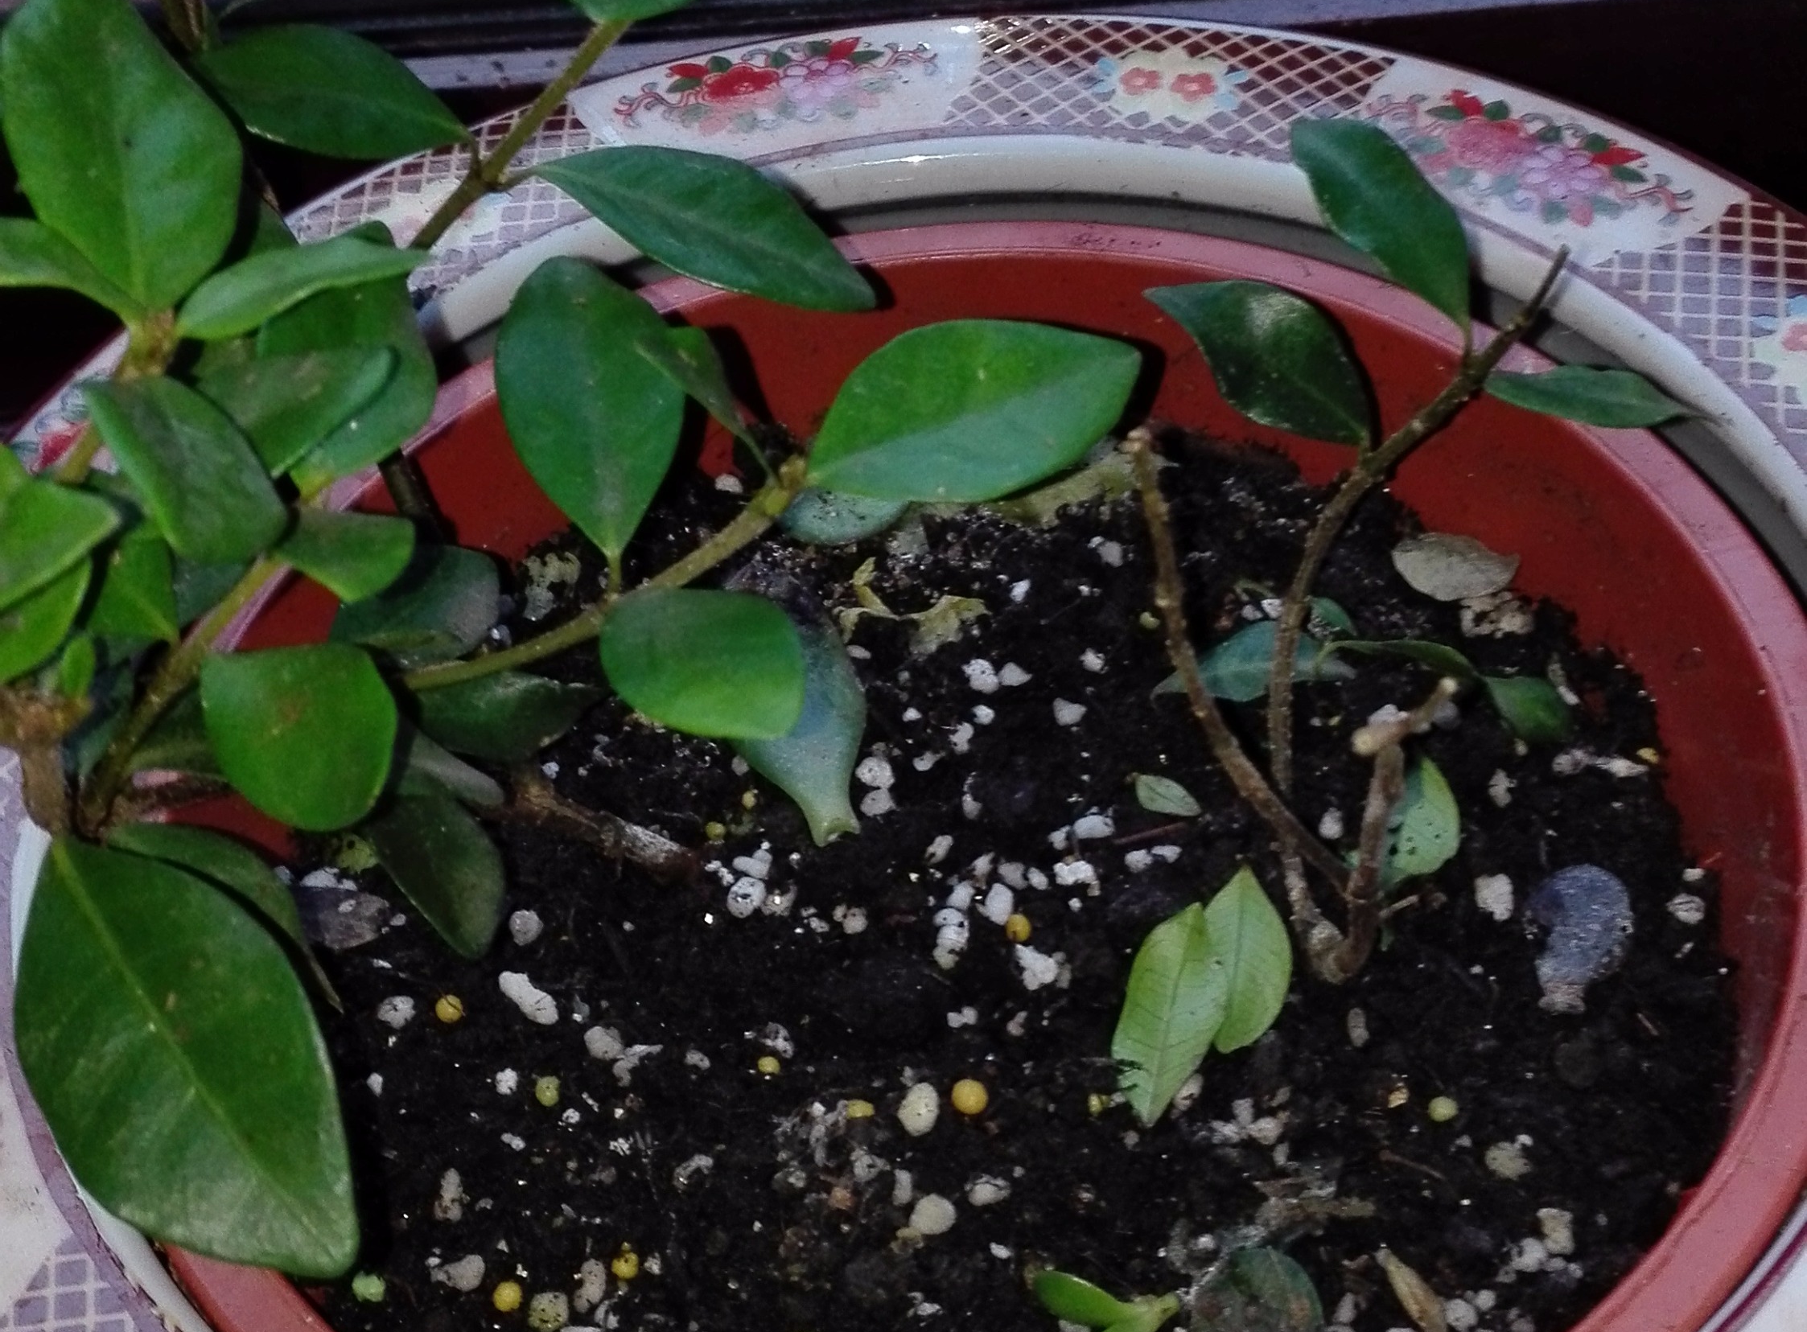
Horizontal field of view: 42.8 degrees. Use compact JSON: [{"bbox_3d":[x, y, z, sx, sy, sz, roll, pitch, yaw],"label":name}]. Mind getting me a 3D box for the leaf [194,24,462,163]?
[{"bbox_3d":[-0.079,-0.078,0.318,0.037,0.007,0.019,19,68,-6],"label":"leaf"}]

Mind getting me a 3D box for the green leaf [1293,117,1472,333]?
[{"bbox_3d":[0.076,-0.070,0.362,0.019,0.009,0.039,-37,83,-31],"label":"green leaf"}]

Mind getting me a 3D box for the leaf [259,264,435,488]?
[{"bbox_3d":[-0.080,-0.044,0.335,0.024,0.009,0.038,11,68,-7],"label":"leaf"}]

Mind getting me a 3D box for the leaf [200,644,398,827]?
[{"bbox_3d":[-0.064,0.008,0.243,0.019,0.007,0.021,-35,83,-16],"label":"leaf"}]

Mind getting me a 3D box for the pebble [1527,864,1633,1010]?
[{"bbox_3d":[0.085,0.033,0.286,0.013,0.009,0.018,-1,48,6],"label":"pebble"}]

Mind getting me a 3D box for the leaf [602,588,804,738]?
[{"bbox_3d":[-0.026,0.000,0.303,0.031,0.010,0.021,21,49,17],"label":"leaf"}]

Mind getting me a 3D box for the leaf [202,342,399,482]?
[{"bbox_3d":[-0.083,-0.035,0.315,0.028,0.009,0.020,13,40,-6],"label":"leaf"}]

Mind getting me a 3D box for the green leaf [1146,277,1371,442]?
[{"bbox_3d":[0.045,-0.039,0.292,0.034,0.007,0.017,34,93,8],"label":"green leaf"}]

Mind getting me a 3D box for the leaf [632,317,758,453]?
[{"bbox_3d":[-0.024,-0.033,0.272,0.011,0.007,0.023,-38,90,-27],"label":"leaf"}]

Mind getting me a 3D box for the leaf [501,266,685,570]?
[{"bbox_3d":[-0.043,-0.035,0.312,0.025,0.009,0.043,-9,71,-6],"label":"leaf"}]

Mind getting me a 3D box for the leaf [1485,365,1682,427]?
[{"bbox_3d":[0.092,-0.035,0.309,0.030,0.006,0.013,7,48,-13],"label":"leaf"}]

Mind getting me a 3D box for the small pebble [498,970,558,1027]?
[{"bbox_3d":[-0.052,0.046,0.320,0.012,0.004,0.004,32,60,29],"label":"small pebble"}]

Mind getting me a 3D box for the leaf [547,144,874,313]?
[{"bbox_3d":[-0.027,-0.060,0.321,0.052,0.007,0.021,24,55,11],"label":"leaf"}]

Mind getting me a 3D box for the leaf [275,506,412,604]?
[{"bbox_3d":[-0.073,-0.015,0.305,0.020,0.008,0.016,9,37,6],"label":"leaf"}]

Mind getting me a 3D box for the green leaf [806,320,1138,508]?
[{"bbox_3d":[0.009,-0.034,0.312,0.049,0.008,0.025,-23,51,-5],"label":"green leaf"}]

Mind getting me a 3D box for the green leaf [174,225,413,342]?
[{"bbox_3d":[-0.072,-0.045,0.277,0.030,0.008,0.015,-24,50,-27],"label":"green leaf"}]

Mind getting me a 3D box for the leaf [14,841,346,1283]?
[{"bbox_3d":[-0.081,0.043,0.260,0.031,0.009,0.063,-33,69,-21],"label":"leaf"}]

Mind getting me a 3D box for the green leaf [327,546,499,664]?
[{"bbox_3d":[-0.072,-0.009,0.340,0.025,0.006,0.017,-22,57,-9],"label":"green leaf"}]

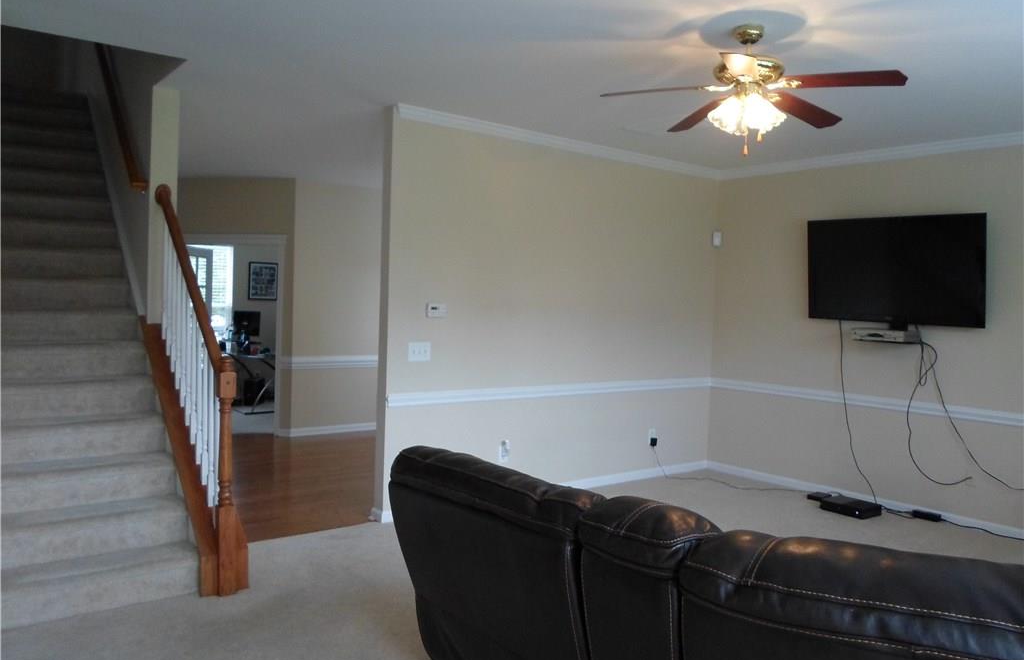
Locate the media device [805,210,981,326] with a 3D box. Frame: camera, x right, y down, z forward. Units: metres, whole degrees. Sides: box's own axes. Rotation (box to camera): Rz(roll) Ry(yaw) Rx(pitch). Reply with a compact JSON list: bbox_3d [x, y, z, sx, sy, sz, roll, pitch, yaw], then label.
[{"bbox_3d":[2.820,-0.441,5.500,0.080,0.770,1.250,-9,9,-39],"label":"media device"}]

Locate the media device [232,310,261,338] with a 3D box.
[{"bbox_3d":[-3.469,-0.079,9.700,0.480,0.340,0.090,3,3,34],"label":"media device"}]

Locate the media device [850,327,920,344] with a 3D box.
[{"bbox_3d":[2.740,0.046,5.420,0.260,0.085,0.375,0,3,-40],"label":"media device"}]

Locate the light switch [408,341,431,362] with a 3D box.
[{"bbox_3d":[-0.617,0.146,4.940,0.165,0.120,0.015,0,3,-37],"label":"light switch"}]

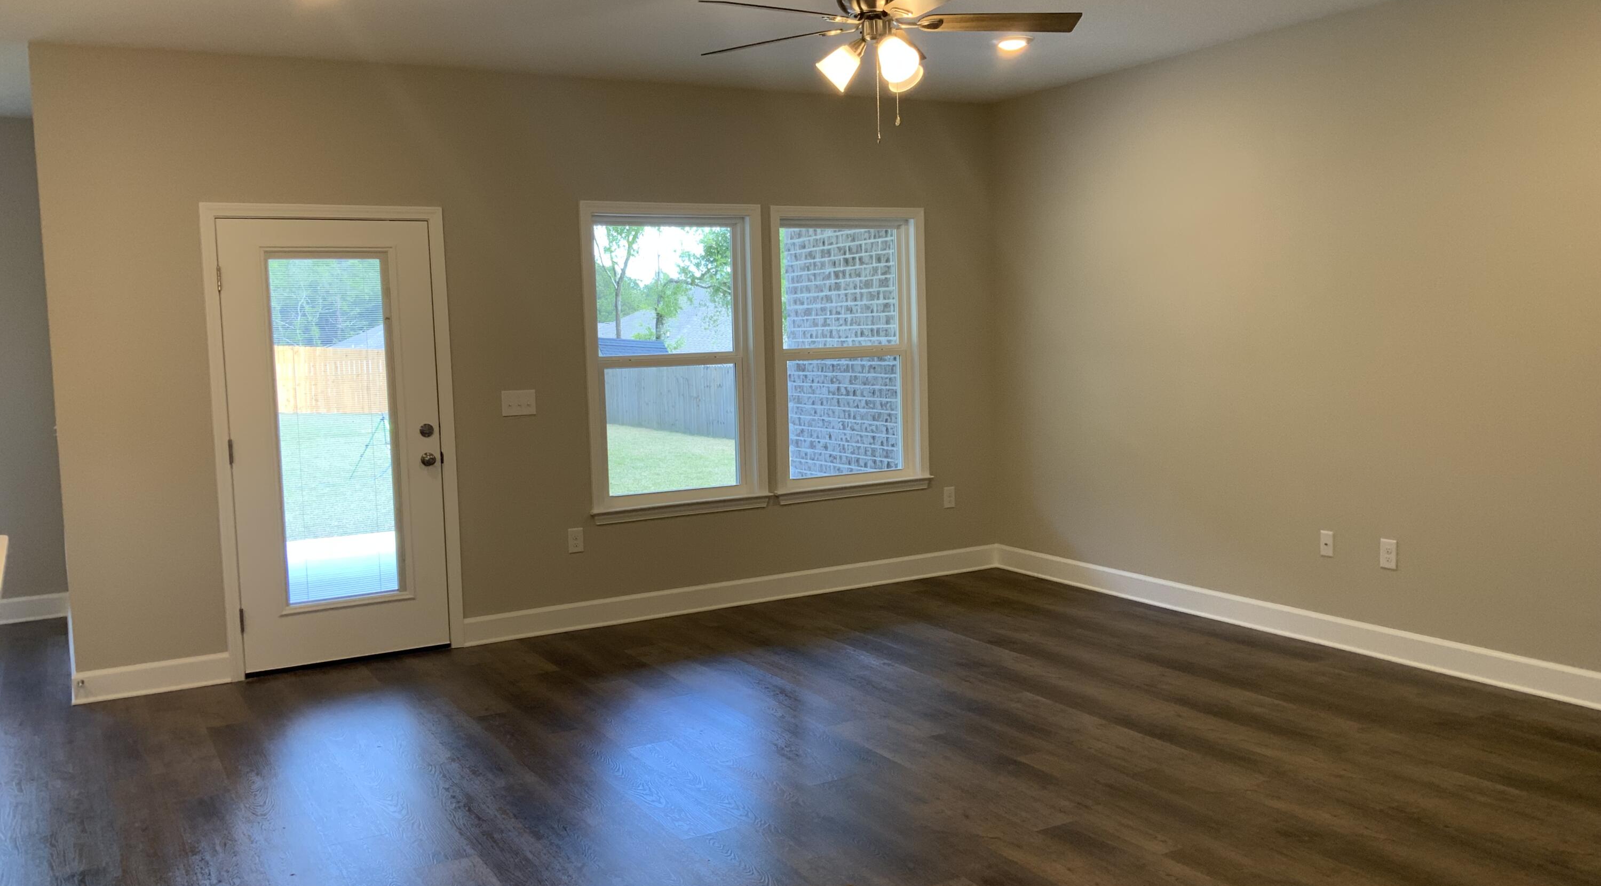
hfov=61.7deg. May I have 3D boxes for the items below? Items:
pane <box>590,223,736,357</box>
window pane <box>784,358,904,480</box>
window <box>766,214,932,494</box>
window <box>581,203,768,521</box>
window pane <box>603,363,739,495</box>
[{"bbox_3d":[-0.702,-0.793,7.024,0.768,0.665,0.030,-5,6,-29],"label":"pane"},{"bbox_3d":[0.263,-0.151,7.585,0.749,0.660,0.030,-5,6,-29],"label":"window pane"},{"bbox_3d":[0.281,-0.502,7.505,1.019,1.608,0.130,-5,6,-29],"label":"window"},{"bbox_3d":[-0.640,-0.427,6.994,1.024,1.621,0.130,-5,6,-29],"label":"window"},{"bbox_3d":[-0.665,-0.076,7.070,0.743,0.661,0.030,-5,6,-29],"label":"window pane"}]

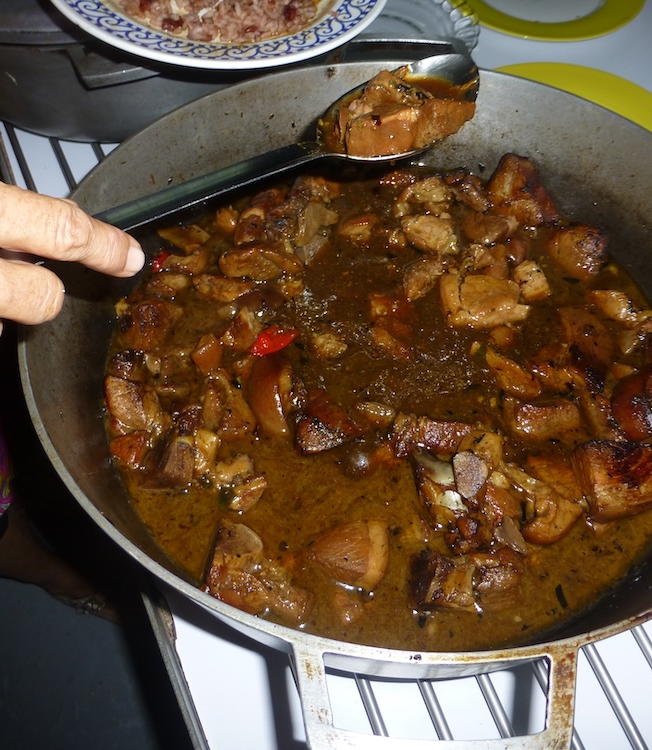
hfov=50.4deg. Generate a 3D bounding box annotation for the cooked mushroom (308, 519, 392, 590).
[{"bbox_3d":[0.012,0.094,0.359,0.042,0.026,0.035,0,54,0],"label":"cooked mushroom"}]

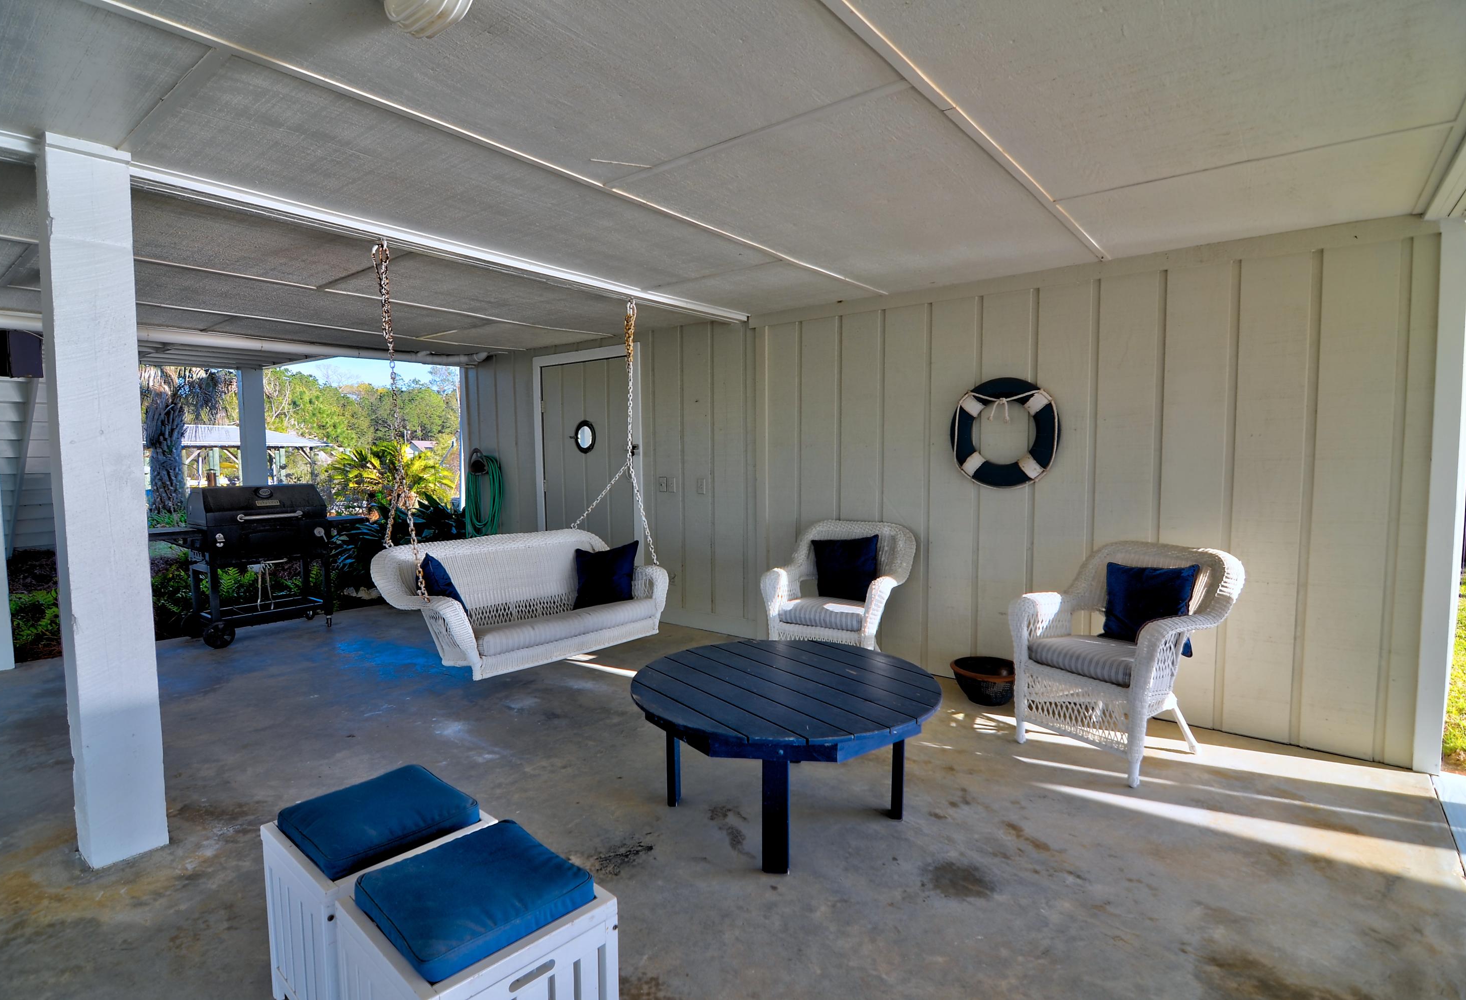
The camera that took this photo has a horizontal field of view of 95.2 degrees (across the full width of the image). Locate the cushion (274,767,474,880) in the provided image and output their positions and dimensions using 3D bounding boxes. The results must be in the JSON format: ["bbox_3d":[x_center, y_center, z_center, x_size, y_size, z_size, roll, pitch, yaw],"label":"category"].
[{"bbox_3d":[-0.890,0.787,1.693,0.361,0.064,0.341,3,5,41],"label":"cushion"}]

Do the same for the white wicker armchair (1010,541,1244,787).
[{"bbox_3d":[1.812,0.702,3.156,0.702,0.940,0.771,-2,4,-31],"label":"white wicker armchair"}]

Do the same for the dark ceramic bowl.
[{"bbox_3d":[1.472,1.043,3.806,0.455,0.183,0.455,0,4,0],"label":"dark ceramic bowl"}]

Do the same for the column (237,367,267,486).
[{"bbox_3d":[-5.435,-0.245,7.636,0.193,2.433,0.193,3,5,41],"label":"column"}]

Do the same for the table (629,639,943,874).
[{"bbox_3d":[0.200,0.957,2.614,1.157,0.514,1.157,0,4,0],"label":"table"}]

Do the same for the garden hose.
[{"bbox_3d":[-2.564,-0.007,6.952,0.435,0.969,0.198,2,4,37],"label":"garden hose"}]

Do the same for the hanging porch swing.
[{"bbox_3d":[-1.095,-0.187,3.685,0.791,2.008,1.602,3,5,41],"label":"hanging porch swing"}]

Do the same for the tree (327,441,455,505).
[{"bbox_3d":[-5.042,0.035,9.900,1.929,1.808,1.929,3,5,41],"label":"tree"}]

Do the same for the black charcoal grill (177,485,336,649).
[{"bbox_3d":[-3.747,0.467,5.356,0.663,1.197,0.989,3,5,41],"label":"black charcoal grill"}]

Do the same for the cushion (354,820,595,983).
[{"bbox_3d":[-0.542,0.803,1.401,0.361,0.064,0.341,3,5,41],"label":"cushion"}]

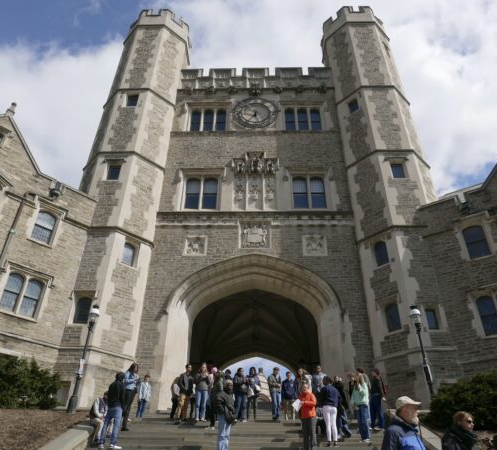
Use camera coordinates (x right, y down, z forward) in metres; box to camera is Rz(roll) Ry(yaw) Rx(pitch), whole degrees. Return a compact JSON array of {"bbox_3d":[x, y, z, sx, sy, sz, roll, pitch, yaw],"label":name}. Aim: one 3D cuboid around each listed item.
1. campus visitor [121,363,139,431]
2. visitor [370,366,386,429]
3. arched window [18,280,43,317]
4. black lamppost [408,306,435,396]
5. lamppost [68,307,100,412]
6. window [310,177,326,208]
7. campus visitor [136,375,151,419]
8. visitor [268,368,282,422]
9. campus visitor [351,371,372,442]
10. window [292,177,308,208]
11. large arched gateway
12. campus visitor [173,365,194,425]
[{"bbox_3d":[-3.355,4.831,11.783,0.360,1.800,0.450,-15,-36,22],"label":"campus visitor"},{"bbox_3d":[3.935,5.264,12.622,0.420,1.750,0.520,3,-34,-3],"label":"visitor"},{"bbox_3d":[-7.820,2.601,14.961,0.200,1.340,0.540,-25,-41,34],"label":"arched window"},{"bbox_3d":[6.087,4.569,14.334,0.440,3.759,0.440,0,-32,2],"label":"black lamppost"},{"bbox_3d":[-5.459,4.319,13.859,0.360,3.540,0.360,1,-33,0],"label":"lamppost"},{"bbox_3d":[3.655,-1.713,22.033,0.812,1.993,0.250,0,-32,2],"label":"window"},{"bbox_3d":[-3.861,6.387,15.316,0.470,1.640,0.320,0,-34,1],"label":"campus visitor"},{"bbox_3d":[0.917,5.640,13.972,0.480,1.690,0.350,13,-35,-18],"label":"visitor"},{"bbox_3d":[2.925,4.688,10.713,0.380,1.681,0.480,-14,-35,23],"label":"campus visitor"},{"bbox_3d":[2.657,-1.607,21.404,0.767,2.067,0.220,0,-34,1],"label":"window"},{"bbox_3d":[0.256,4.711,18.015,7.541,6.719,2.000,0,-34,1],"label":"large arched gateway"},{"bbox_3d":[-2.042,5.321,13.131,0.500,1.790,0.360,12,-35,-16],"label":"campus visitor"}]

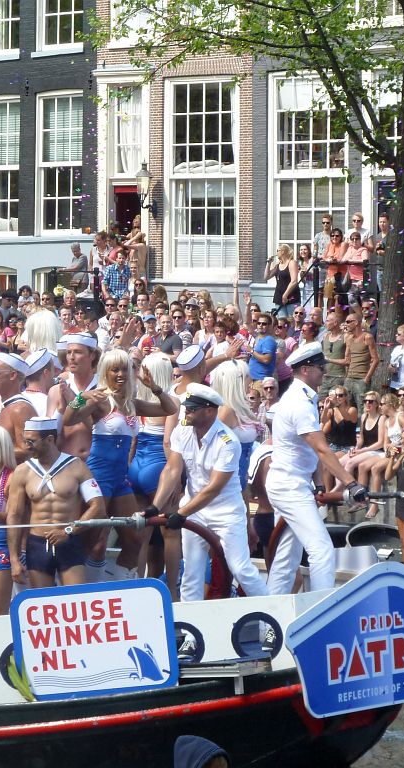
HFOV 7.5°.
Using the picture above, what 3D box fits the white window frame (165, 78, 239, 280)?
[{"bbox_3d":[-0.003,-3.373,50.893,1.677,3.352,0.200,2,3,43],"label":"white window frame"}]

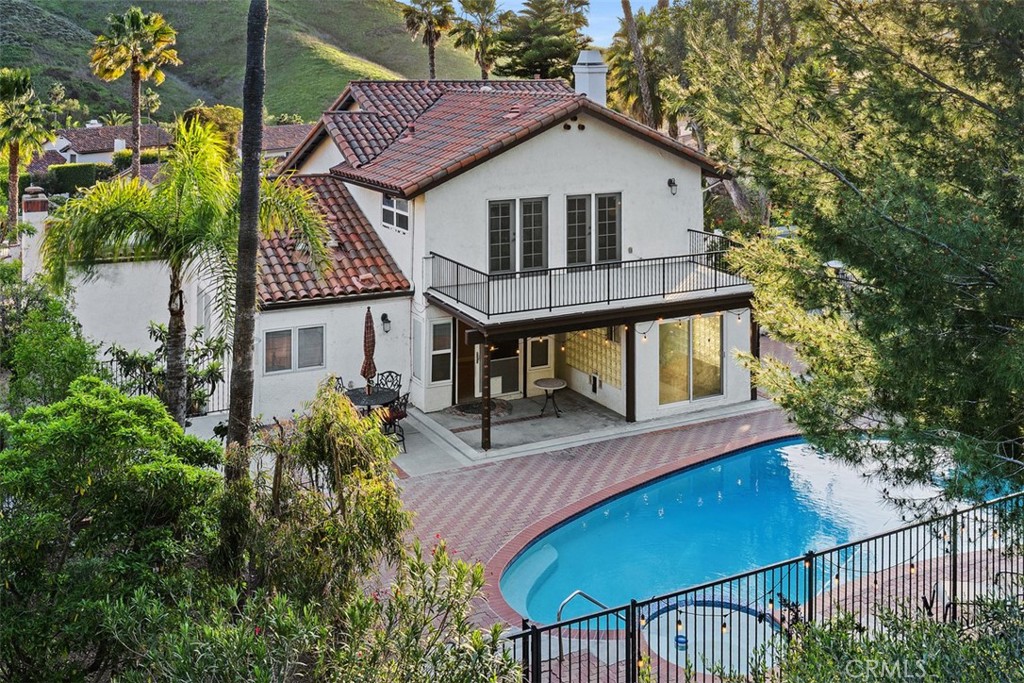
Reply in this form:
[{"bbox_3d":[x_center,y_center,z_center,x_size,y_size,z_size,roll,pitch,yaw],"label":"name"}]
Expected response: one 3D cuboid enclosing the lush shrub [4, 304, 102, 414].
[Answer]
[{"bbox_3d":[-10.726,0.606,23.190,2.280,3.000,2.200,0,15,0],"label":"lush shrub"}]

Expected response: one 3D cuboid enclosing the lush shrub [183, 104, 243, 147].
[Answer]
[{"bbox_3d":[-21.738,-15.204,72.503,4.520,4.280,4.400,0,15,0],"label":"lush shrub"}]

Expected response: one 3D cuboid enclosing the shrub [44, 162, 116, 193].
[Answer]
[{"bbox_3d":[-28.842,-10.866,66.394,4.670,2.110,2.200,0,15,0],"label":"shrub"}]

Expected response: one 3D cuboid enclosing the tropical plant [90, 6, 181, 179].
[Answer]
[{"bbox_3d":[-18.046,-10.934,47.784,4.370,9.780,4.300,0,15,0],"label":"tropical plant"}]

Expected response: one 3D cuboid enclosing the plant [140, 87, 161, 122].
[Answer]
[{"bbox_3d":[-44.256,-28.595,121.717,2.570,5.000,2.440,0,15,0],"label":"plant"}]

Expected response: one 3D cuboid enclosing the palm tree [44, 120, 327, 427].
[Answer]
[{"bbox_3d":[-7.590,-1.291,23.216,6.620,7.630,6.290,0,15,0],"label":"palm tree"}]

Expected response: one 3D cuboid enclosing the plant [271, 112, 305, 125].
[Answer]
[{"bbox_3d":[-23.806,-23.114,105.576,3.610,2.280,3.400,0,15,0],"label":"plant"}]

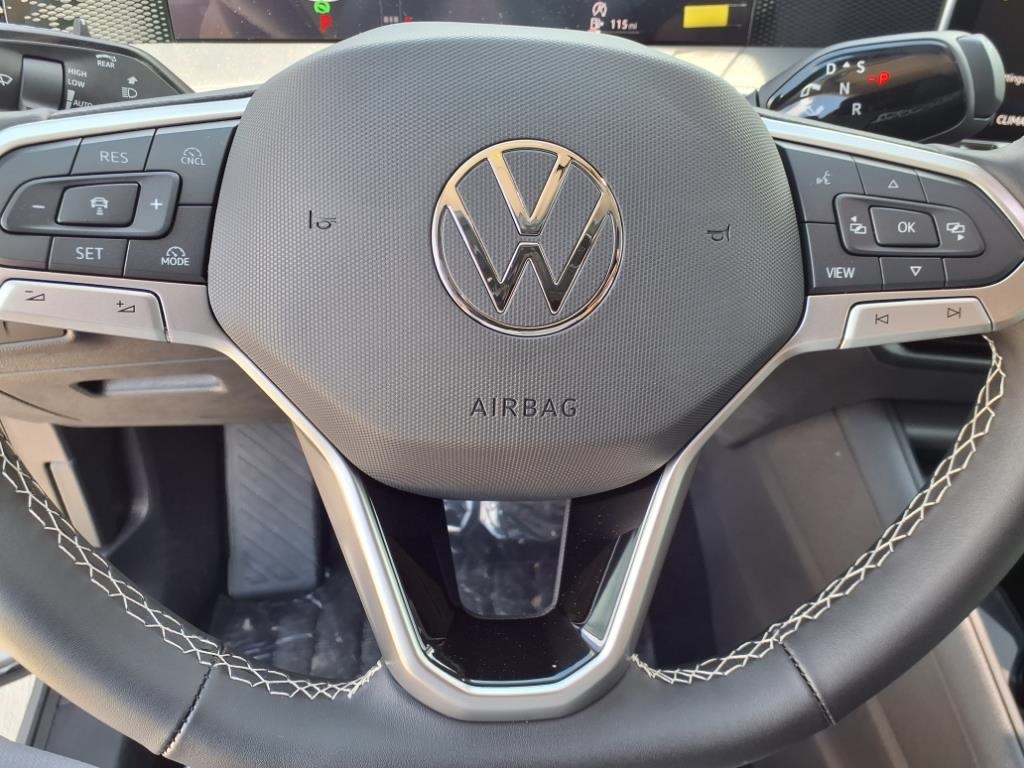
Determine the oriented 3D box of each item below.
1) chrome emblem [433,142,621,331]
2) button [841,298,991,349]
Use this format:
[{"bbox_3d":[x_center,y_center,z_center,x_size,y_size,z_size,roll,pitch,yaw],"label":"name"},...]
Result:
[{"bbox_3d":[0.005,-0.041,0.228,0.055,0.055,0.005,0,4,-7],"label":"chrome emblem"},{"bbox_3d":[0.126,-0.020,0.254,0.047,0.014,0.009,-5,4,2],"label":"button"}]

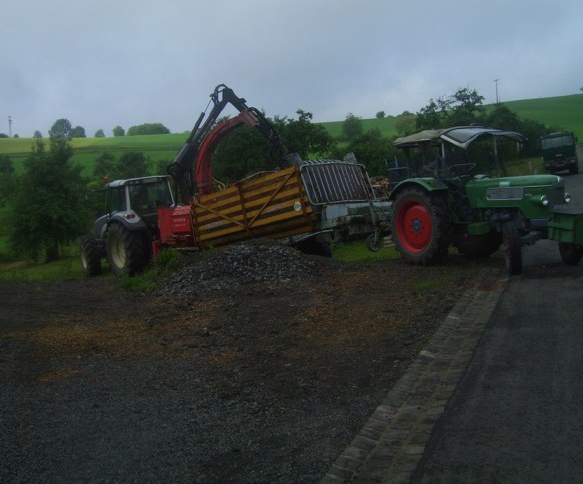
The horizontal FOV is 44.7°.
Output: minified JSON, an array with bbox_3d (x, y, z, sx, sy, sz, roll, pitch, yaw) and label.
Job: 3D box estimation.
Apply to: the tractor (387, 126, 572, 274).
[{"bbox_3d":[3.480,-0.810,12.550,1.750,2.450,3.500,-6,5,-31],"label":"tractor"}]

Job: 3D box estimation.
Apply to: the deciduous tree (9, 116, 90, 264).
[{"bbox_3d":[-9.436,-2.000,27.500,3.200,5.600,3.200,-3,4,0],"label":"deciduous tree"}]

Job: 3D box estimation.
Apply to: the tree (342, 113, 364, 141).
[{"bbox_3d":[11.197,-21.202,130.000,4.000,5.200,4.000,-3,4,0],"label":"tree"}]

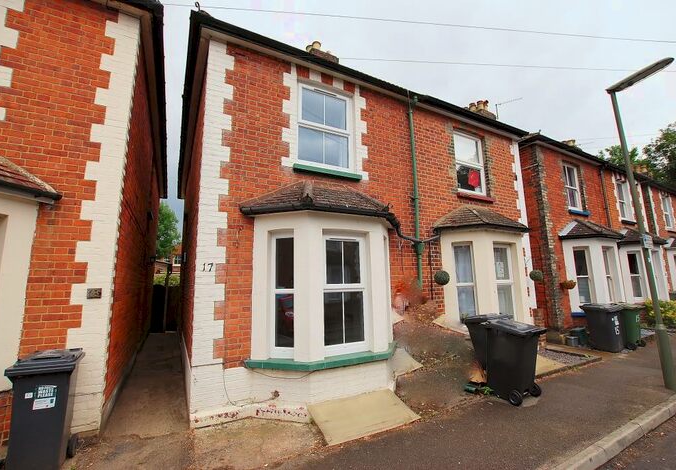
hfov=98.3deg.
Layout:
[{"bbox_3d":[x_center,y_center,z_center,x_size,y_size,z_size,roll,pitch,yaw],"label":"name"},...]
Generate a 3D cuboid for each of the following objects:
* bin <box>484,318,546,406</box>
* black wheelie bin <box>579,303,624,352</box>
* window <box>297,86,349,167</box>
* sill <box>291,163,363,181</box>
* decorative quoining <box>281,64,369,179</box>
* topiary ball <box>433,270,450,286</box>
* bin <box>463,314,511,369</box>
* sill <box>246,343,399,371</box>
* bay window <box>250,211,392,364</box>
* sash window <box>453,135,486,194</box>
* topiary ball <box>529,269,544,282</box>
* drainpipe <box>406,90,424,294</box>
[{"bbox_3d":[2.644,1.869,4.466,0.570,1.050,0.680,3,-4,-28],"label":"bin"},{"bbox_3d":[6.352,2.209,7.094,0.570,1.050,0.680,3,-9,-28],"label":"black wheelie bin"},{"bbox_3d":[-0.187,-1.798,4.978,1.040,1.430,0.100,3,-9,-28],"label":"window"},{"bbox_3d":[-0.158,-1.000,4.778,1.220,0.095,0.150,3,-9,-28],"label":"sill"},{"bbox_3d":[-0.163,-1.872,4.911,1.560,1.820,0.110,3,-9,-28],"label":"decorative quoining"},{"bbox_3d":[1.890,0.794,5.337,0.300,0.300,0.300,-1,-8,0],"label":"topiary ball"},{"bbox_3d":[2.586,1.929,5.080,0.680,1.050,0.570,-3,-9,13],"label":"bin"},{"bbox_3d":[0.055,1.690,4.098,2.480,0.100,0.680,3,-9,-28],"label":"sill"},{"bbox_3d":[0.021,0.725,4.264,2.360,1.930,0.620,3,-9,-28],"label":"bay window"},{"bbox_3d":[3.041,-1.632,6.706,1.020,1.430,0.100,3,-9,-28],"label":"sash window"},{"bbox_3d":[4.614,0.941,6.795,0.300,0.300,0.300,3,-9,-28],"label":"topiary ball"},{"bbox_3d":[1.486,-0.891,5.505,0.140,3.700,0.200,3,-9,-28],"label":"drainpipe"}]

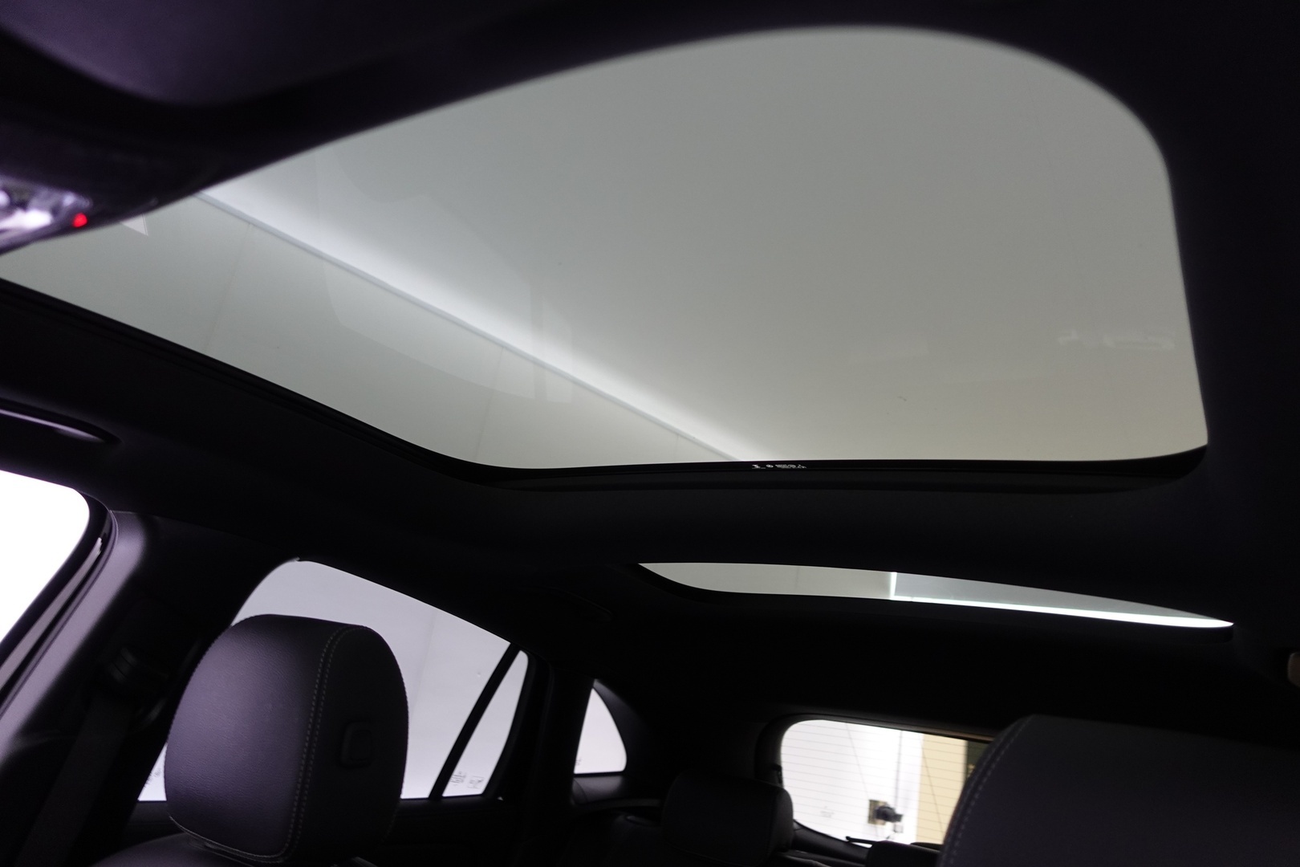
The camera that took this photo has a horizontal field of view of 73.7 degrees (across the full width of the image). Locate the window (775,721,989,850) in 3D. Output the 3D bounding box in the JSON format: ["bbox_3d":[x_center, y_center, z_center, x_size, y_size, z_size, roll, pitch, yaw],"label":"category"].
[{"bbox_3d":[0.717,0.780,1.778,0.960,0.330,0.080,-2,13,35],"label":"window"}]

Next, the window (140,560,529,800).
[{"bbox_3d":[-0.392,0.400,1.316,0.060,0.330,0.620,23,-5,39],"label":"window"}]

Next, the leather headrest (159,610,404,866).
[{"bbox_3d":[-0.371,0.298,0.885,0.265,0.210,0.125,-2,-21,35],"label":"leather headrest"}]

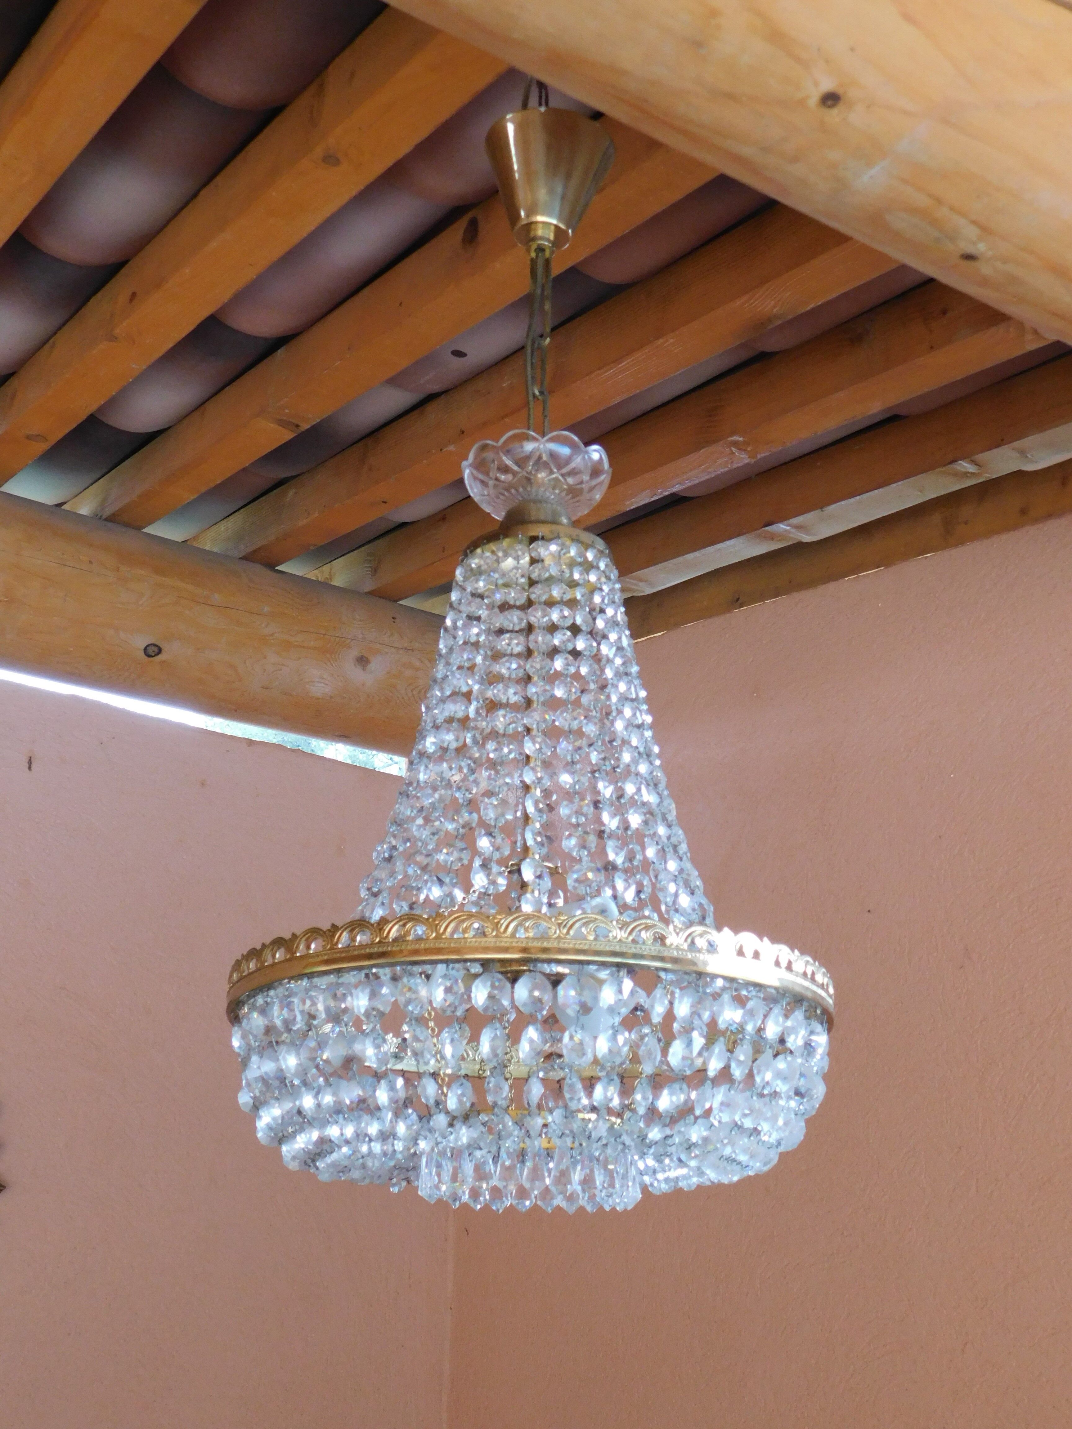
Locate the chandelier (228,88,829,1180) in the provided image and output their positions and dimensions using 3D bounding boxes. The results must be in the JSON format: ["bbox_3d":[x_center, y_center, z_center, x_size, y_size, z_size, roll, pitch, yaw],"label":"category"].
[{"bbox_3d":[0.003,-0.098,1.391,0.457,0.979,0.457,1,-22,0],"label":"chandelier"}]

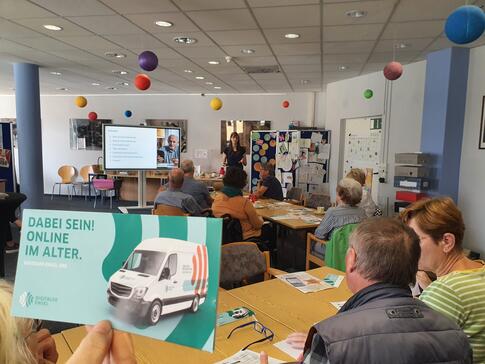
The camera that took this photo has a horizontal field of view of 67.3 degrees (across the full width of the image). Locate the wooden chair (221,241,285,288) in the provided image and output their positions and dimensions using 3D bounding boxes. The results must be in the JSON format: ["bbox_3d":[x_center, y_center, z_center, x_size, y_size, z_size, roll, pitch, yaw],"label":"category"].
[{"bbox_3d":[0.088,0.846,2.129,0.570,0.830,0.570,-3,7,-35],"label":"wooden chair"}]

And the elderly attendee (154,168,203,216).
[{"bbox_3d":[-0.688,0.412,4.233,0.550,1.190,0.740,3,6,20],"label":"elderly attendee"}]

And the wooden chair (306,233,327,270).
[{"bbox_3d":[0.966,0.741,3.270,0.570,0.830,0.570,-2,7,-25],"label":"wooden chair"}]

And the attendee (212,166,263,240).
[{"bbox_3d":[-0.048,0.443,3.932,0.550,1.220,0.760,3,6,20],"label":"attendee"}]

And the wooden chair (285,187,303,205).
[{"bbox_3d":[0.562,0.498,5.501,0.550,0.810,0.560,-2,7,-30],"label":"wooden chair"}]

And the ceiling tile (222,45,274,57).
[{"bbox_3d":[0.075,-1.684,4.670,0.615,0.030,0.600,3,6,12],"label":"ceiling tile"}]

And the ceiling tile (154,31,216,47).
[{"bbox_3d":[-0.655,-1.672,4.290,0.620,0.030,0.610,2,6,12],"label":"ceiling tile"}]

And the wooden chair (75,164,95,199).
[{"bbox_3d":[-3.952,0.017,9.270,0.500,0.810,0.520,0,6,-13],"label":"wooden chair"}]

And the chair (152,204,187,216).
[{"bbox_3d":[-0.685,0.617,4.099,0.520,0.810,0.540,4,7,25],"label":"chair"}]

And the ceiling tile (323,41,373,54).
[{"bbox_3d":[1.276,-1.630,4.412,0.615,0.030,0.600,3,6,12],"label":"ceiling tile"}]

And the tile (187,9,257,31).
[{"bbox_3d":[-0.176,-1.569,3.521,0.615,0.030,0.600,3,6,12],"label":"tile"}]

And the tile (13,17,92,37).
[{"bbox_3d":[-1.979,-1.651,3.908,0.615,0.030,0.600,3,6,12],"label":"tile"}]

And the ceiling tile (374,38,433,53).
[{"bbox_3d":[1.907,-1.631,4.359,0.620,0.030,0.610,2,6,12],"label":"ceiling tile"}]

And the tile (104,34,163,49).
[{"bbox_3d":[-1.263,-1.698,4.421,0.620,0.030,0.610,2,6,12],"label":"tile"}]

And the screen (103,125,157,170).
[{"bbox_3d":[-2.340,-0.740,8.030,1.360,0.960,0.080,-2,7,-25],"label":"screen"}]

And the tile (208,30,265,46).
[{"bbox_3d":[-0.047,-1.647,4.160,0.620,0.030,0.610,2,6,12],"label":"tile"}]

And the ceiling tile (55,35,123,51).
[{"bbox_3d":[-1.853,-1.708,4.482,0.615,0.030,0.600,3,6,12],"label":"ceiling tile"}]

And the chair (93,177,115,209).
[{"bbox_3d":[-3.037,0.207,8.038,0.480,0.700,0.460,0,6,-15],"label":"chair"}]

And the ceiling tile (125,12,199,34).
[{"bbox_3d":[-0.784,-1.612,3.700,0.620,0.030,0.610,2,6,12],"label":"ceiling tile"}]

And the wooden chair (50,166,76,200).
[{"bbox_3d":[-4.431,0.020,9.044,0.500,0.800,0.500,0,6,-13],"label":"wooden chair"}]

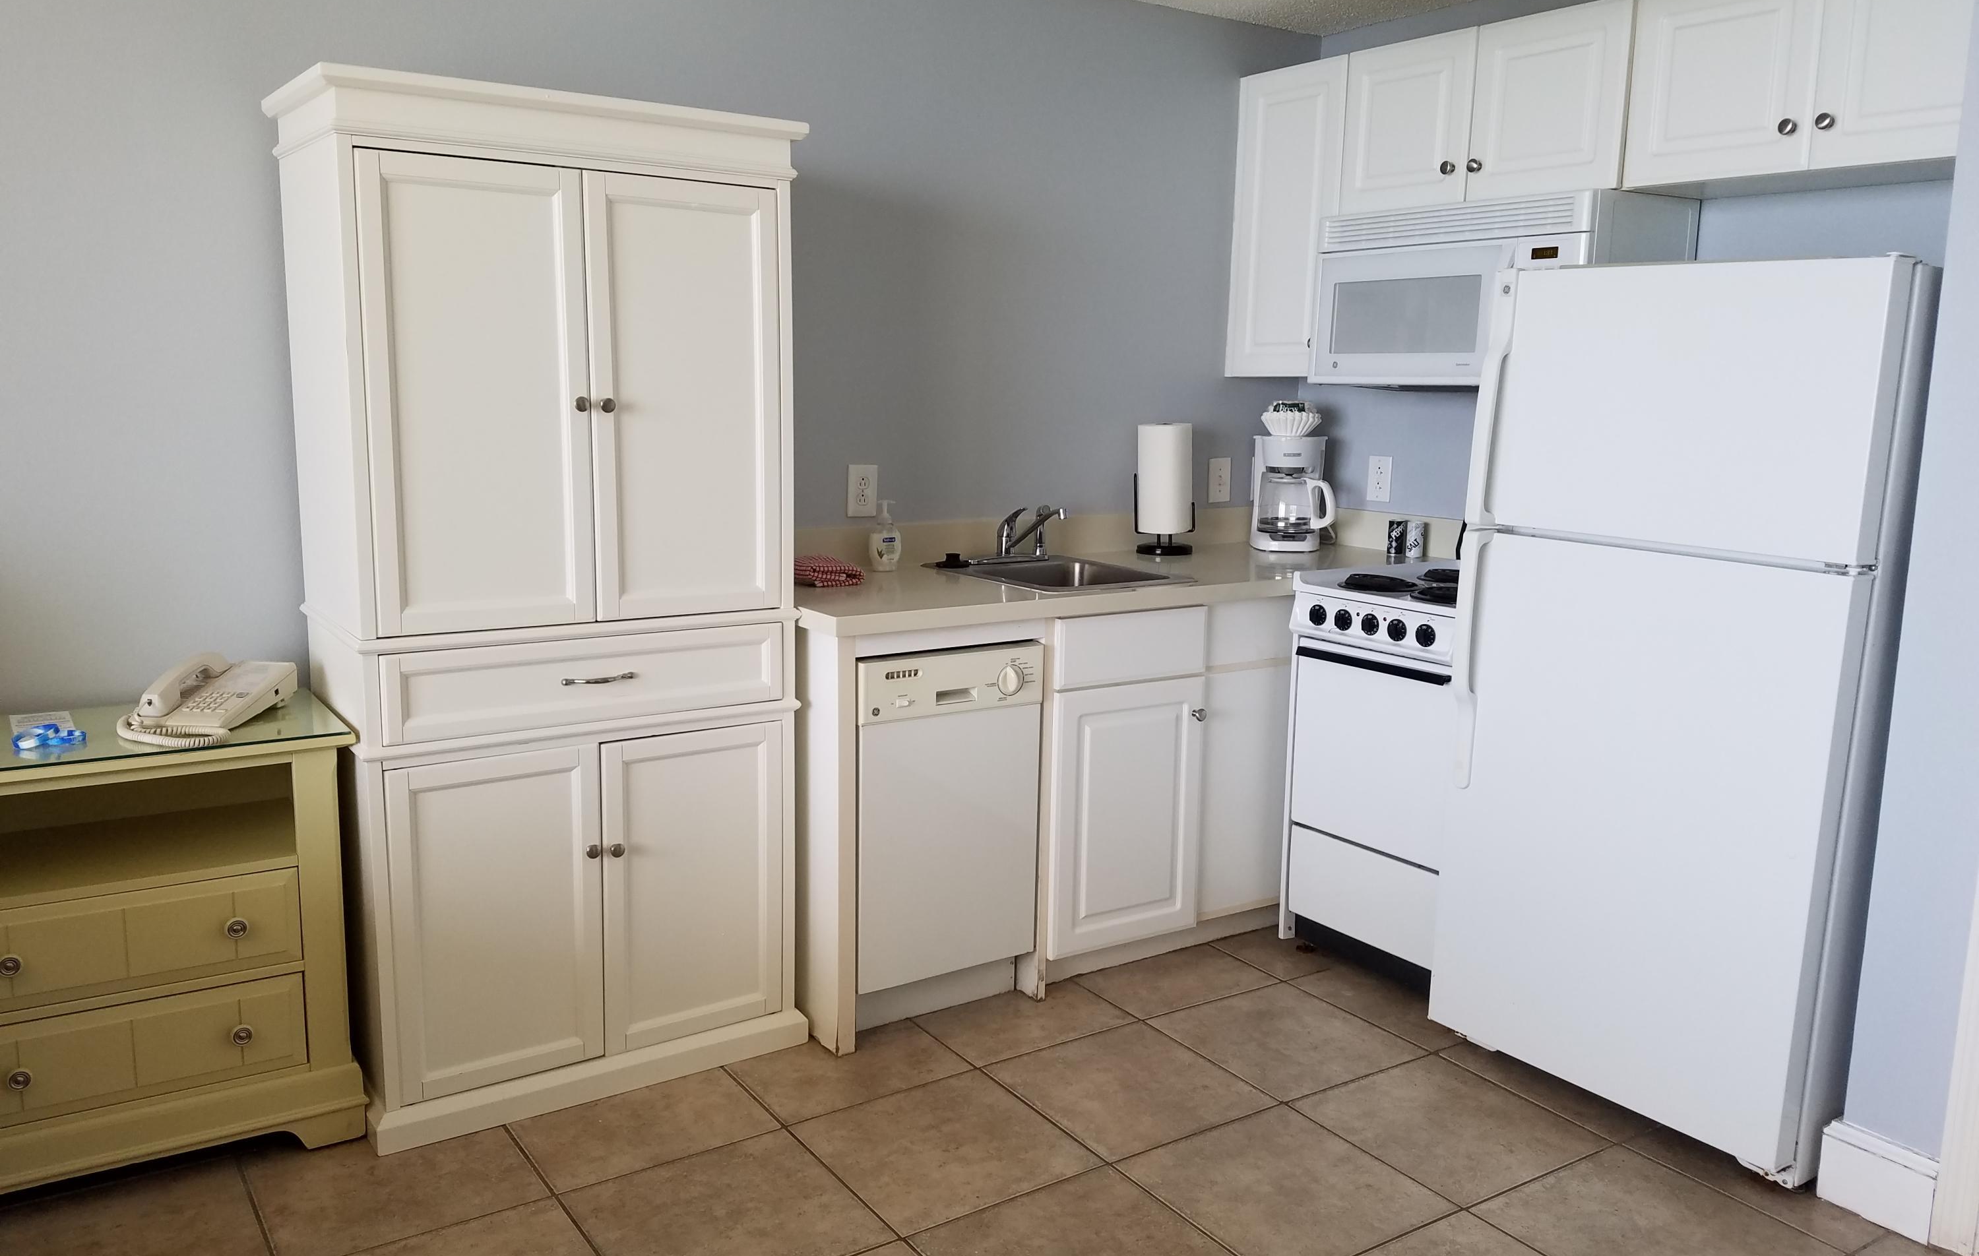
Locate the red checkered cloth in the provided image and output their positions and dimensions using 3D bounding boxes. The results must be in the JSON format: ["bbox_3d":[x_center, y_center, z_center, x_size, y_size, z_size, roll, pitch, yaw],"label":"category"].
[{"bbox_3d":[-0.393,-0.135,3.353,0.190,0.055,0.160,-1,10,-14],"label":"red checkered cloth"}]

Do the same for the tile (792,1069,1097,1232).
[{"bbox_3d":[-0.082,0.942,2.693,0.417,0.010,0.417,-5,12,-33],"label":"tile"}]

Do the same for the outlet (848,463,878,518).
[{"bbox_3d":[-0.300,-0.325,3.546,0.076,0.121,0.008,-5,12,-33],"label":"outlet"}]

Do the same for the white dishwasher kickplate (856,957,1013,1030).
[{"bbox_3d":[-0.121,0.787,3.214,0.427,0.090,0.015,-5,12,-33],"label":"white dishwasher kickplate"}]

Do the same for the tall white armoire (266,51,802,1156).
[{"bbox_3d":[-0.846,-0.046,2.905,0.848,1.834,0.503,-5,12,-33],"label":"tall white armoire"}]

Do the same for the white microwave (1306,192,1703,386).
[{"bbox_3d":[1.183,-0.769,3.499,0.402,0.406,0.761,-5,12,-33],"label":"white microwave"}]

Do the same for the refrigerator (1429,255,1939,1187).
[{"bbox_3d":[1.441,0.122,2.889,0.736,1.574,0.732,-5,12,-33],"label":"refrigerator"}]

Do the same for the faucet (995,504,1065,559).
[{"bbox_3d":[0.131,-0.233,3.705,0.132,0.143,0.243,-5,12,-33],"label":"faucet"}]

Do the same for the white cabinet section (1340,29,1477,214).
[{"bbox_3d":[1.111,-1.190,3.577,0.320,0.374,0.375,-5,12,-33],"label":"white cabinet section"}]

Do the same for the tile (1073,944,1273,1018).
[{"bbox_3d":[0.438,0.824,3.443,0.417,0.010,0.246,-5,12,-33],"label":"tile"}]

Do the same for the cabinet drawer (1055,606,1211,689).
[{"bbox_3d":[0.312,0.043,3.296,0.431,0.158,0.022,-5,12,-33],"label":"cabinet drawer"}]

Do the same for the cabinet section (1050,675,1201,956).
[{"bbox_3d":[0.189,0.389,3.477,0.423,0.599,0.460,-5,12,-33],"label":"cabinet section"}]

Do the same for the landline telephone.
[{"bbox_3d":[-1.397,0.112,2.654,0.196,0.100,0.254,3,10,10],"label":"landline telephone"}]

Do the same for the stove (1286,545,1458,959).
[{"bbox_3d":[1.117,0.339,3.597,0.632,0.920,0.502,-5,12,-33],"label":"stove"}]

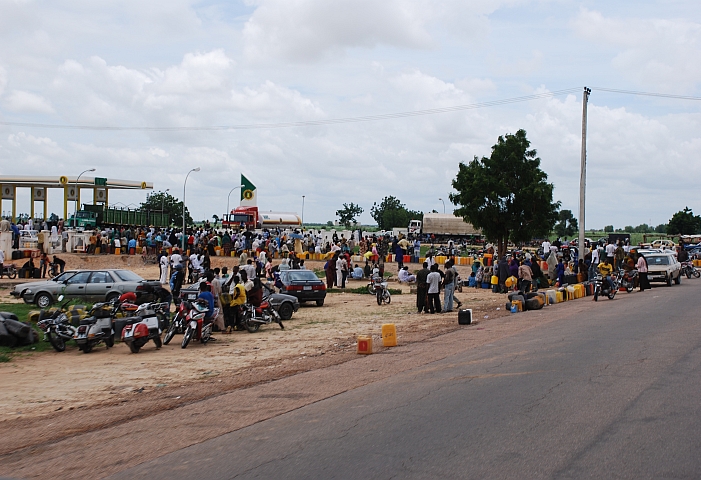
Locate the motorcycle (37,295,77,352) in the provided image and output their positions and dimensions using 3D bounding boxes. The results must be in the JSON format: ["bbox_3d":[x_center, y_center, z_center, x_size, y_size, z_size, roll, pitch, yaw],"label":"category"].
[{"bbox_3d":[-6.863,1.988,26.900,0.750,1.200,1.950,1,1,14],"label":"motorcycle"}]

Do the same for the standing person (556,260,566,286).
[{"bbox_3d":[10.767,1.616,58.000,0.450,1.420,0.380,1,1,18],"label":"standing person"}]

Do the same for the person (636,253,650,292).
[{"bbox_3d":[12.245,1.367,47.500,0.500,1.630,0.480,1,1,6],"label":"person"}]

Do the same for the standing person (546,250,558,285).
[{"bbox_3d":[9.884,1.358,55.489,0.550,1.630,0.500,2,1,30],"label":"standing person"}]

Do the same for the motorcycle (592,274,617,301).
[{"bbox_3d":[9.248,1.701,41.300,0.750,1.080,1.950,2,1,37],"label":"motorcycle"}]

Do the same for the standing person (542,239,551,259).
[{"bbox_3d":[11.226,0.772,65.000,0.500,1.720,0.320,1,1,9],"label":"standing person"}]

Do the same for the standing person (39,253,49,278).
[{"bbox_3d":[-16.730,1.418,62.000,0.450,1.420,0.460,1,1,6],"label":"standing person"}]

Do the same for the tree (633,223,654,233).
[{"bbox_3d":[154.738,-6.553,599.964,9.500,5.400,8.500,1,1,0],"label":"tree"}]

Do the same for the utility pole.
[{"bbox_3d":[12.284,-2.824,60.000,0.420,10.350,0.360,2,1,30],"label":"utility pole"}]

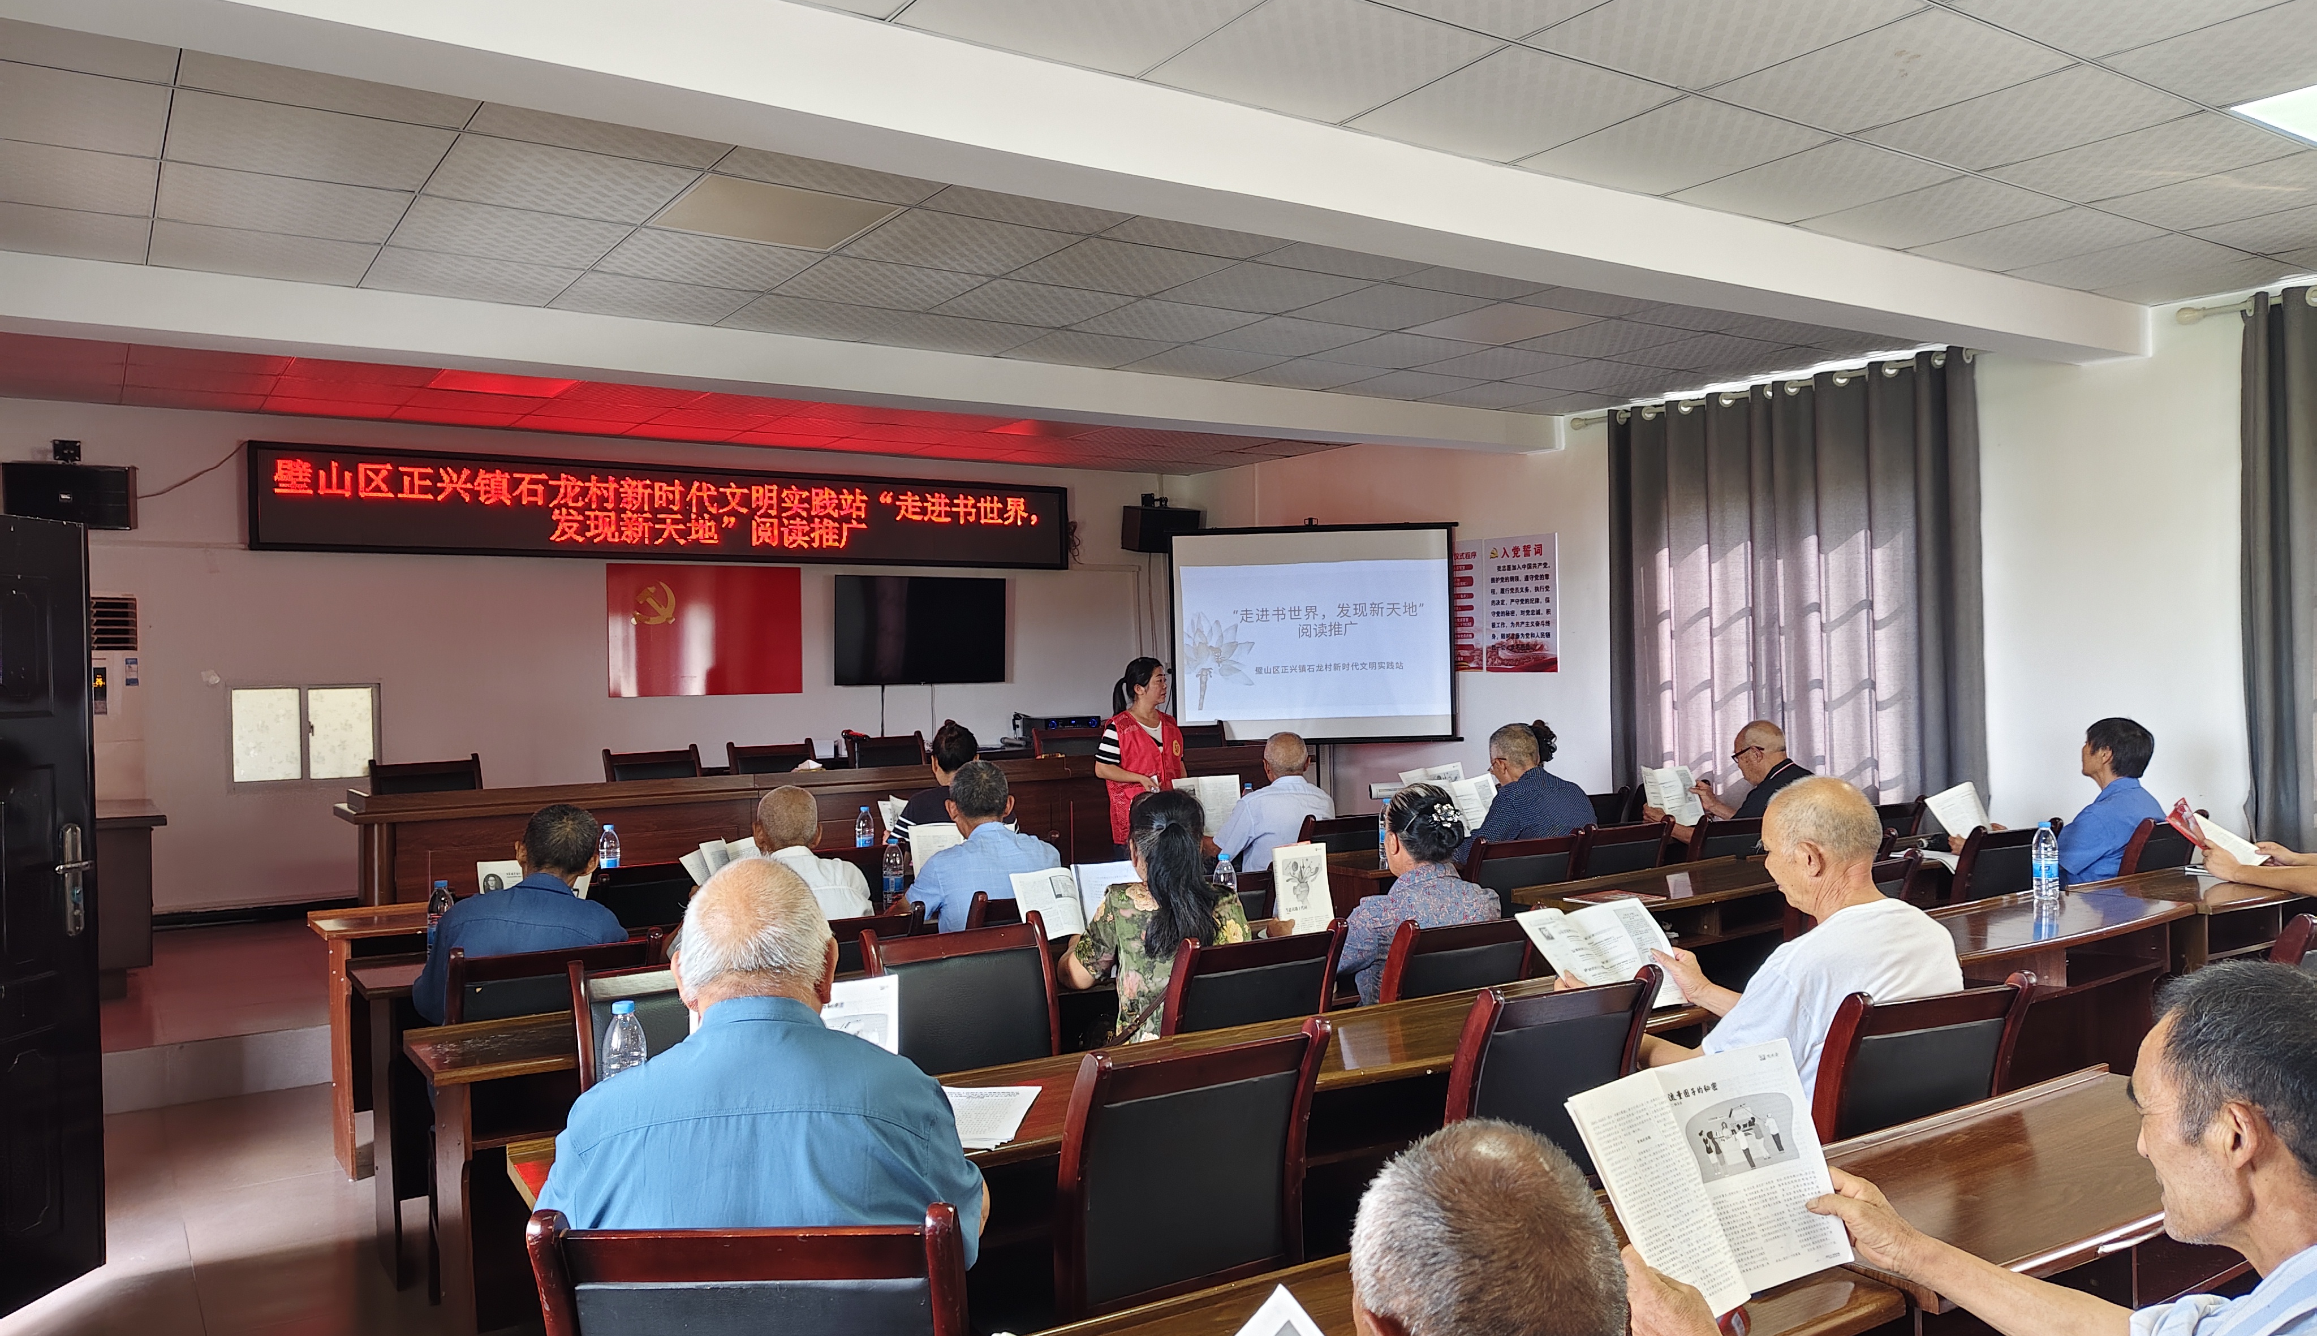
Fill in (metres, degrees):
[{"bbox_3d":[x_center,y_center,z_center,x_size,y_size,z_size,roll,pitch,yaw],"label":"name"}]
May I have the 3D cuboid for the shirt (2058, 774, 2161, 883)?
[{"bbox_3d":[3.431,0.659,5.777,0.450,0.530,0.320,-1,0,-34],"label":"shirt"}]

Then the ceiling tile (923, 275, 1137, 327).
[{"bbox_3d":[-0.445,-1.323,5.817,0.595,0.015,0.595,-1,0,-34],"label":"ceiling tile"}]

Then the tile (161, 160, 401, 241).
[{"bbox_3d":[-2.471,-1.314,4.544,0.601,0.020,0.601,-1,0,-34],"label":"tile"}]

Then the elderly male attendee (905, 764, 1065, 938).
[{"bbox_3d":[-0.556,0.860,4.406,0.520,1.215,0.750,-1,0,-38],"label":"elderly male attendee"}]

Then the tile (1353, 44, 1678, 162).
[{"bbox_3d":[0.862,-1.369,3.932,0.605,0.020,0.605,-1,0,-34],"label":"tile"}]

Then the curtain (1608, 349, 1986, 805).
[{"bbox_3d":[2.969,-0.038,7.693,0.130,2.665,1.999,-1,0,-34],"label":"curtain"}]

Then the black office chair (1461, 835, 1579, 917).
[{"bbox_3d":[1.020,0.979,5.132,0.470,0.930,0.560,-1,0,-34],"label":"black office chair"}]

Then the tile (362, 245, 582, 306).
[{"bbox_3d":[-2.269,-1.290,5.305,0.595,0.015,0.585,-1,0,-34],"label":"tile"}]

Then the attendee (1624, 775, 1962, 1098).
[{"bbox_3d":[1.109,0.827,3.069,0.500,1.240,0.760,-1,0,-40],"label":"attendee"}]

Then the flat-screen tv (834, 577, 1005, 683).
[{"bbox_3d":[-1.559,-0.241,10.523,1.225,0.700,0.070,-1,0,-34],"label":"flat-screen tv"}]

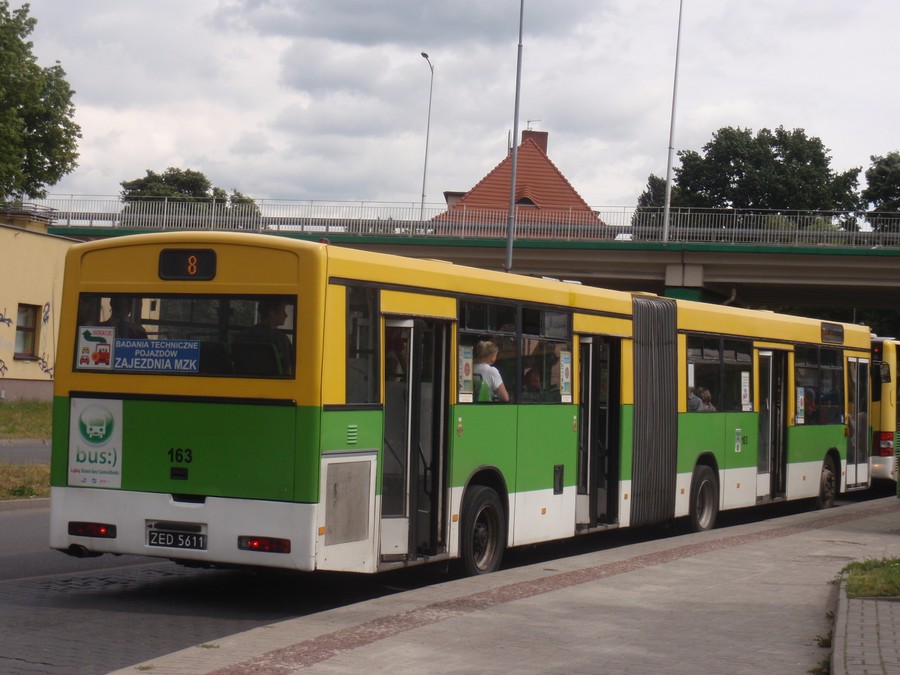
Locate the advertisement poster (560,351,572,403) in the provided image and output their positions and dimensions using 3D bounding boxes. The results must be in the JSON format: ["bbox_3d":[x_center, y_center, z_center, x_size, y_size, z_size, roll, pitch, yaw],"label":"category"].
[{"bbox_3d":[1.159,0.398,18.267,0.010,0.506,0.301,1,-1,26],"label":"advertisement poster"}]

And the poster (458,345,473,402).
[{"bbox_3d":[0.131,0.324,16.107,0.020,0.497,0.286,1,-1,25],"label":"poster"}]

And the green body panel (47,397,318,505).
[{"bbox_3d":[-2.121,0.858,14.233,2.472,0.735,0.101,1,-1,26],"label":"green body panel"}]

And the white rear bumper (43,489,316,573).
[{"bbox_3d":[-2.140,1.483,14.219,2.472,0.523,0.121,1,-1,26],"label":"white rear bumper"}]

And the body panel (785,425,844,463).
[{"bbox_3d":[5.422,1.573,26.931,0.045,0.536,3.166,1,-2,27],"label":"body panel"}]

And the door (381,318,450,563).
[{"bbox_3d":[-0.328,0.847,15.283,0.120,1.989,1.234,1,-1,25],"label":"door"}]

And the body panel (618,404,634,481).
[{"bbox_3d":[1.914,1.151,19.902,0.040,0.829,0.395,1,-1,25],"label":"body panel"}]

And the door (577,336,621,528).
[{"bbox_3d":[1.520,0.984,19.163,0.120,1.978,1.218,1,-1,25],"label":"door"}]

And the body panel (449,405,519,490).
[{"bbox_3d":[0.281,1.016,16.462,0.045,0.819,1.518,1,-1,26],"label":"body panel"}]

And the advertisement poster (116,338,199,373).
[{"bbox_3d":[-2.308,0.141,14.326,0.804,0.241,0.010,1,-1,26],"label":"advertisement poster"}]

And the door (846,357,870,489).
[{"bbox_3d":[6.325,1.324,28.369,0.100,2.001,1.241,1,-1,28],"label":"door"}]

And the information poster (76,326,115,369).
[{"bbox_3d":[-2.834,0.084,14.580,0.347,0.331,0.010,1,-1,26],"label":"information poster"}]

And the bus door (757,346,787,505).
[{"bbox_3d":[4.313,1.177,24.594,0.120,1.983,1.293,1,-1,28],"label":"bus door"}]

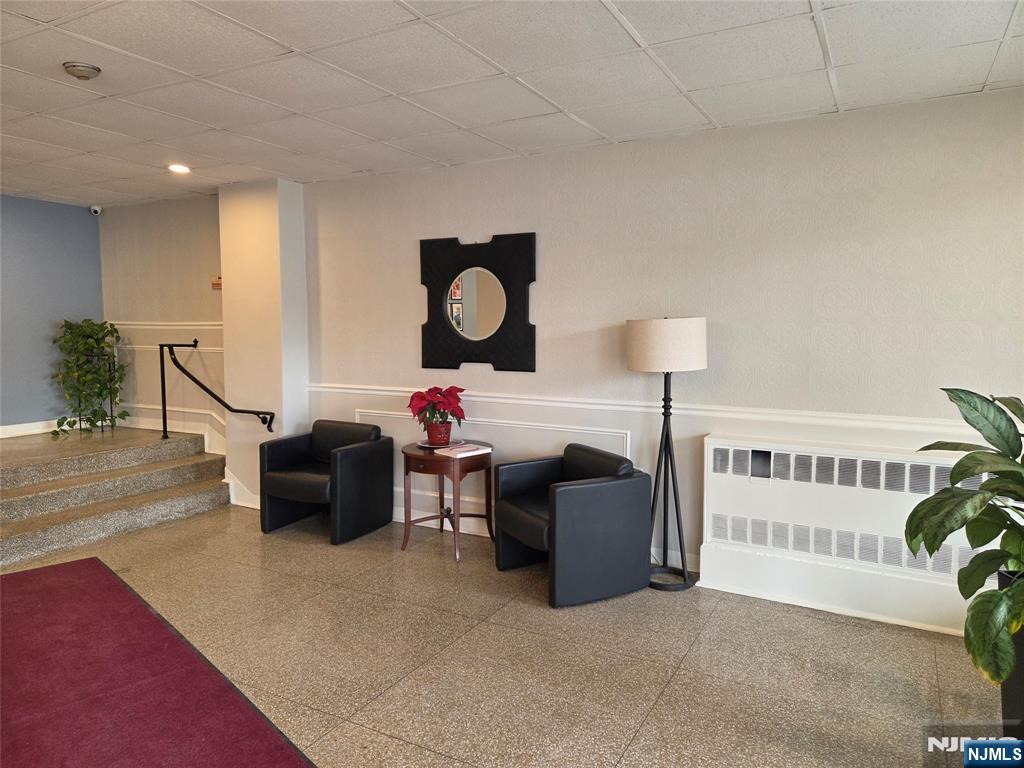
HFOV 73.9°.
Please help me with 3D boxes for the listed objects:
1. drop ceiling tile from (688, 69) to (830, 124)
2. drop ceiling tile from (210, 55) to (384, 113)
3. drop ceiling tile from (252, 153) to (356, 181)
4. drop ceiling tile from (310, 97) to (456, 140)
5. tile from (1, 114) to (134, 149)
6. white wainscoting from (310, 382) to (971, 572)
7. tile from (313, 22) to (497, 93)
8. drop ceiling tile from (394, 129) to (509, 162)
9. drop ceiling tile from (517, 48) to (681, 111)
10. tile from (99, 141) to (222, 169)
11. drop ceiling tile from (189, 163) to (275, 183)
[{"bbox_3d":[1.227,-1.396,3.312,0.602,0.025,0.622,3,6,28],"label":"drop ceiling tile"},{"bbox_3d":[-0.971,-1.360,3.081,0.605,0.020,0.605,3,6,29],"label":"drop ceiling tile"},{"bbox_3d":[-1.452,-1.521,4.754,0.600,0.020,0.624,3,6,28],"label":"drop ceiling tile"},{"bbox_3d":[-0.677,-1.414,3.632,0.600,0.020,0.600,3,6,28],"label":"drop ceiling tile"},{"bbox_3d":[-2.576,-1.444,3.954,0.605,0.020,0.605,3,6,29],"label":"tile"},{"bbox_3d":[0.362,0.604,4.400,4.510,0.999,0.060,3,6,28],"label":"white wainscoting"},{"bbox_3d":[-0.432,-1.336,2.810,0.600,0.020,0.600,3,6,28],"label":"tile"},{"bbox_3d":[-0.381,-1.467,4.175,0.600,0.020,0.624,3,6,28],"label":"drop ceiling tile"},{"bbox_3d":[0.391,-1.355,3.031,0.605,0.020,0.605,3,6,29],"label":"drop ceiling tile"},{"bbox_3d":[-2.297,-1.495,4.504,0.602,0.025,0.610,3,6,28],"label":"tile"},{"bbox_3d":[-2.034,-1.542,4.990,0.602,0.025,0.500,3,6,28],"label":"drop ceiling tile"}]

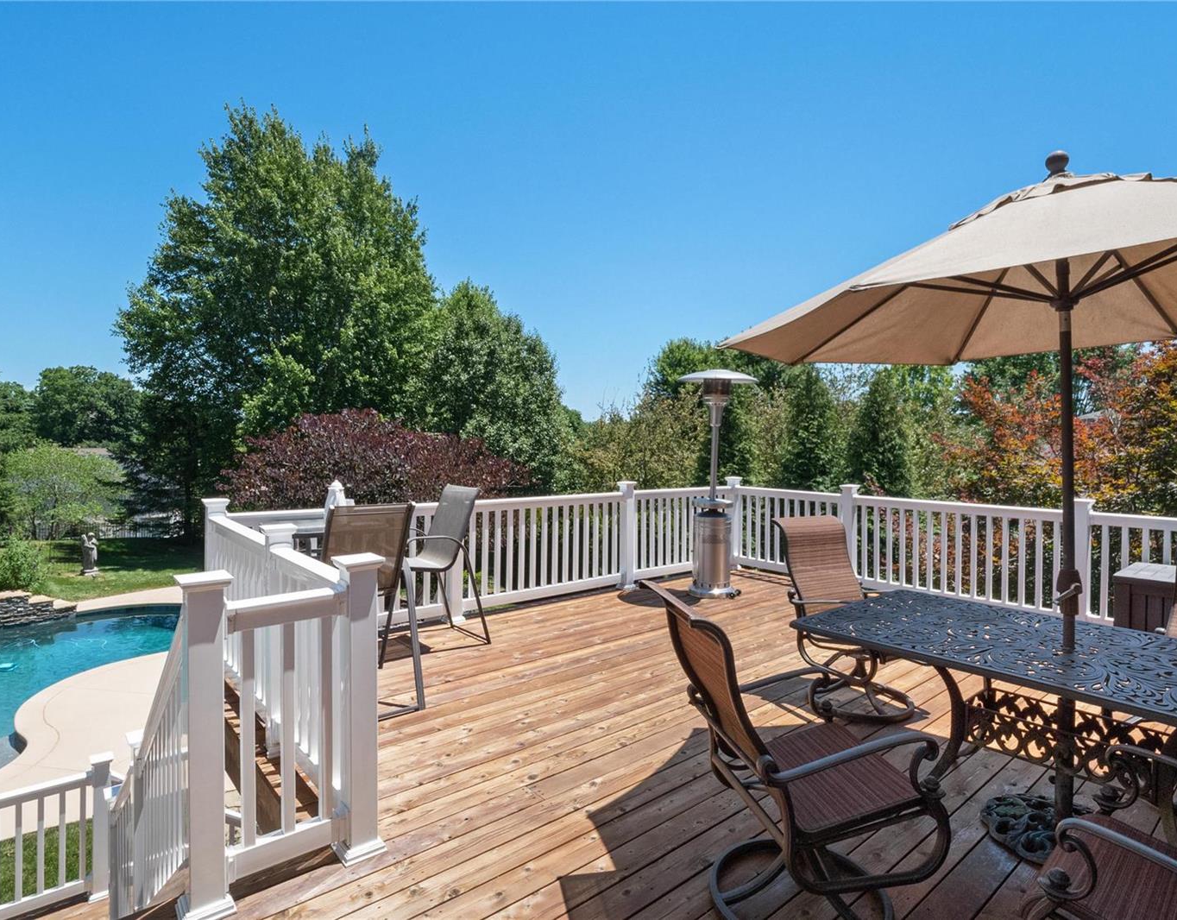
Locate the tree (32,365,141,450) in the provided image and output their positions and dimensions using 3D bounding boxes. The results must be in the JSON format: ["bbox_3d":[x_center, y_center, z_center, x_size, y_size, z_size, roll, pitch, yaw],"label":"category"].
[{"bbox_3d":[-45.000,-1.900,55.000,8.200,13.000,8.200,-1,2,-39],"label":"tree"}]

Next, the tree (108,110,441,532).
[{"bbox_3d":[-11.940,-5.370,23.500,10.900,16.500,10.500,0,1,-27],"label":"tree"}]

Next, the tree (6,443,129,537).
[{"bbox_3d":[-19.850,1.210,23.300,3.600,3.650,3.600,-1,2,-40],"label":"tree"}]

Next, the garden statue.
[{"bbox_3d":[-13.990,2.645,17.200,0.450,1.210,0.420,0,1,-19],"label":"garden statue"}]

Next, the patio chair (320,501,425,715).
[{"bbox_3d":[-1.378,0.815,3.617,0.580,1.170,0.810,-1,1,-34],"label":"patio chair"}]

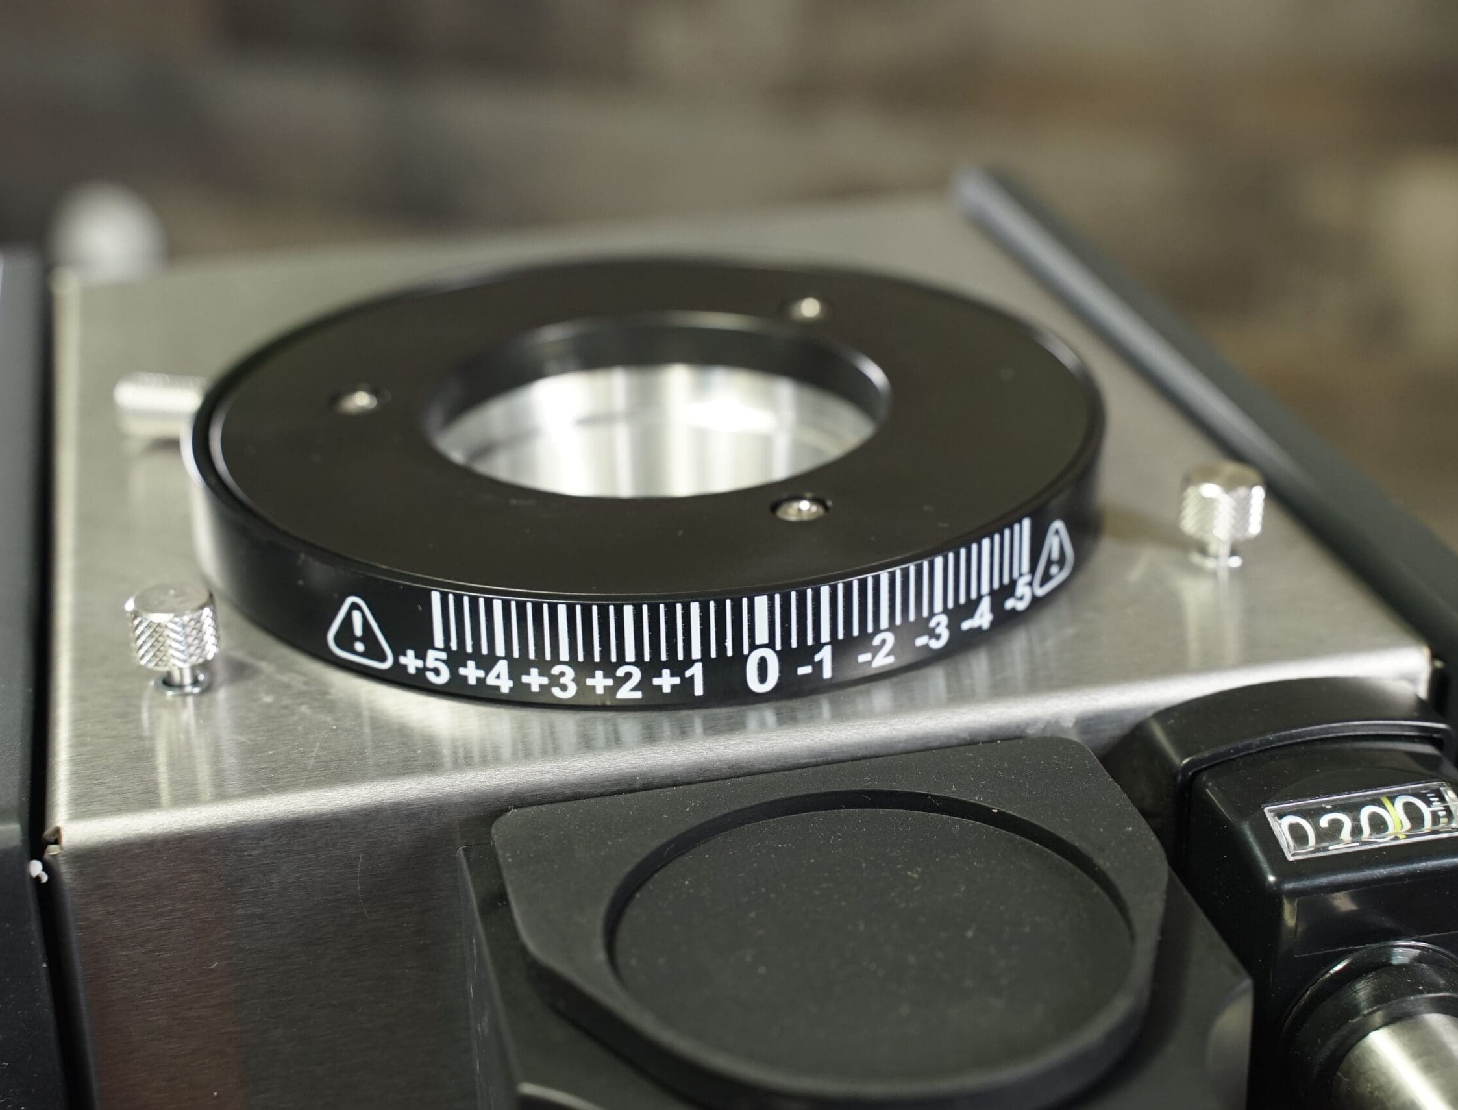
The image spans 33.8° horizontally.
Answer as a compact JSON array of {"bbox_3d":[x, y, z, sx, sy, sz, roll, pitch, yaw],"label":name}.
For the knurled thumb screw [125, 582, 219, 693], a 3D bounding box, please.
[{"bbox_3d":[-0.065,0.010,0.281,0.010,0.011,0.010,-7,27,-12],"label":"knurled thumb screw"}]

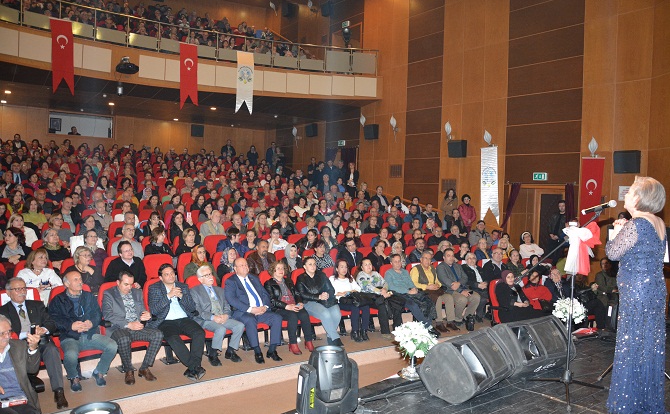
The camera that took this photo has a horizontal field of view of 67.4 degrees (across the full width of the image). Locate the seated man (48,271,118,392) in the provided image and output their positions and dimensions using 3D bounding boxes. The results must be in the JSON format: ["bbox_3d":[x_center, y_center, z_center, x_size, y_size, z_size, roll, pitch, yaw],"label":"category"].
[{"bbox_3d":[-2.963,1.380,5.813,0.620,1.220,0.850,-1,3,-41],"label":"seated man"}]

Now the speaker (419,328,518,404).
[{"bbox_3d":[1.078,1.246,4.049,0.520,0.450,0.700,3,2,43],"label":"speaker"}]

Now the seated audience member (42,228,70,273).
[{"bbox_3d":[-4.184,0.924,7.600,0.550,1.200,0.820,-1,3,-34],"label":"seated audience member"}]

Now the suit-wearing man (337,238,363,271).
[{"bbox_3d":[0.360,1.211,8.873,0.540,1.280,0.800,1,2,-26],"label":"suit-wearing man"}]

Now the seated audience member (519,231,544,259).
[{"bbox_3d":[3.913,1.136,9.900,0.580,1.240,0.820,1,2,-7],"label":"seated audience member"}]

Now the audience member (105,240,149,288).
[{"bbox_3d":[-2.894,1.138,7.042,0.580,1.280,0.800,0,2,-38],"label":"audience member"}]

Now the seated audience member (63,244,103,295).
[{"bbox_3d":[-3.489,1.158,7.050,0.550,1.200,0.820,-1,3,-36],"label":"seated audience member"}]

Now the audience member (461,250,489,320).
[{"bbox_3d":[2.465,1.386,8.750,0.550,1.230,0.880,0,3,-23],"label":"audience member"}]

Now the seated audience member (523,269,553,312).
[{"bbox_3d":[3.396,1.634,8.300,0.560,1.200,0.850,0,2,-19],"label":"seated audience member"}]

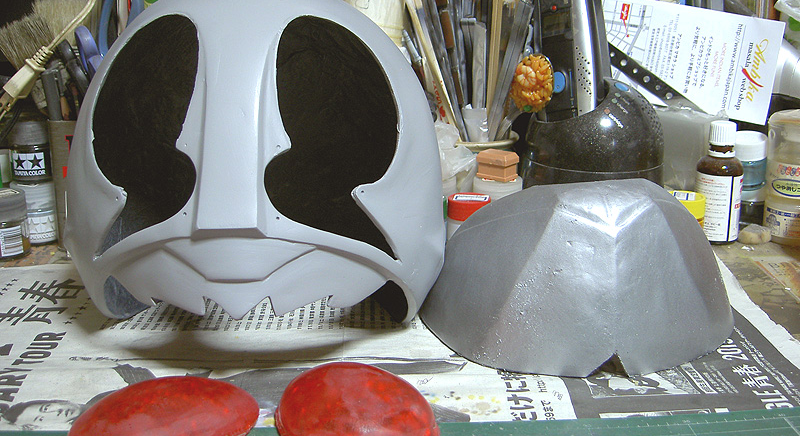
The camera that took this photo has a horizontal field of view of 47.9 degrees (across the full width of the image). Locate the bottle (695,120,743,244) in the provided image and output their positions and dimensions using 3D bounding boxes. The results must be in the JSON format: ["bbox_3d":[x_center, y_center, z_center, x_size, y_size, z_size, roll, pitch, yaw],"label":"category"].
[{"bbox_3d":[0.256,-0.029,0.714,0.038,0.095,0.038,0,16,0],"label":"bottle"}]

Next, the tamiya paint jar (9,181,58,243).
[{"bbox_3d":[-0.294,-0.004,0.728,0.034,0.046,0.034,0,16,0],"label":"tamiya paint jar"}]

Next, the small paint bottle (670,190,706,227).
[{"bbox_3d":[0.220,0.002,0.700,0.033,0.041,0.033,0,16,0],"label":"small paint bottle"}]

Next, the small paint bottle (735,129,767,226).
[{"bbox_3d":[0.291,-0.033,0.757,0.029,0.079,0.029,0,16,0],"label":"small paint bottle"}]

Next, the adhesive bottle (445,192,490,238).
[{"bbox_3d":[0.053,0.006,0.687,0.033,0.043,0.033,0,16,0],"label":"adhesive bottle"}]

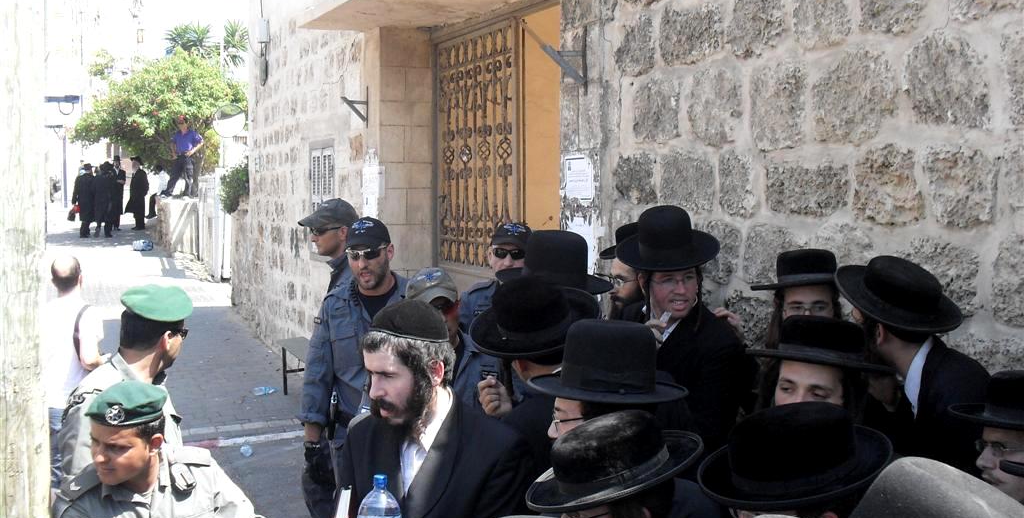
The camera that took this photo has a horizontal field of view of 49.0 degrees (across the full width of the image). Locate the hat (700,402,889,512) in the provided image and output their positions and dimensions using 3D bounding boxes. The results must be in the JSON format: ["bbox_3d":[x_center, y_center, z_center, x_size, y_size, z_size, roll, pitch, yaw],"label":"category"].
[{"bbox_3d":[0.495,0.332,1.970,0.340,0.130,0.325,-8,15,5],"label":"hat"}]

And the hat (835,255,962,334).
[{"bbox_3d":[0.948,0.054,2.708,0.320,0.112,0.345,-7,32,-33],"label":"hat"}]

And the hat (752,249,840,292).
[{"bbox_3d":[0.870,0.028,3.320,0.330,0.120,0.345,-4,1,17],"label":"hat"}]

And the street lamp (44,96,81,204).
[{"bbox_3d":[-16.066,-3.825,40.000,1.400,4.100,0.500,-1,5,-11],"label":"street lamp"}]

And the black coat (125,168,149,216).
[{"bbox_3d":[-9.353,-1.631,28.000,0.600,1.150,0.500,-2,6,-20],"label":"black coat"}]

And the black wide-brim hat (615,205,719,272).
[{"bbox_3d":[0.536,-0.075,3.900,0.350,0.140,0.365,-6,23,-6],"label":"black wide-brim hat"}]

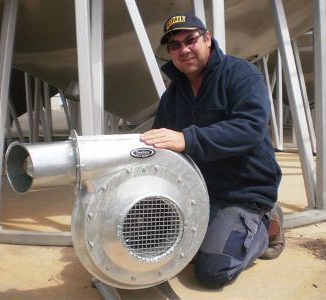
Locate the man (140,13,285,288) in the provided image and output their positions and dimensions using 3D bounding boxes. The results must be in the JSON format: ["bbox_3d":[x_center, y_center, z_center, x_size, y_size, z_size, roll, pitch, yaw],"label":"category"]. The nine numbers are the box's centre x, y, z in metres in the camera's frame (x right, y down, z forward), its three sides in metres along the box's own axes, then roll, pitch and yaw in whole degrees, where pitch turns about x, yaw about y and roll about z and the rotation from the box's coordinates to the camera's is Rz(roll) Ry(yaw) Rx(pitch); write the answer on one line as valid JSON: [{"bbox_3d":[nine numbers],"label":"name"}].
[{"bbox_3d":[0.215,-0.010,1.830,0.570,1.110,0.820,2,6,41],"label":"man"}]

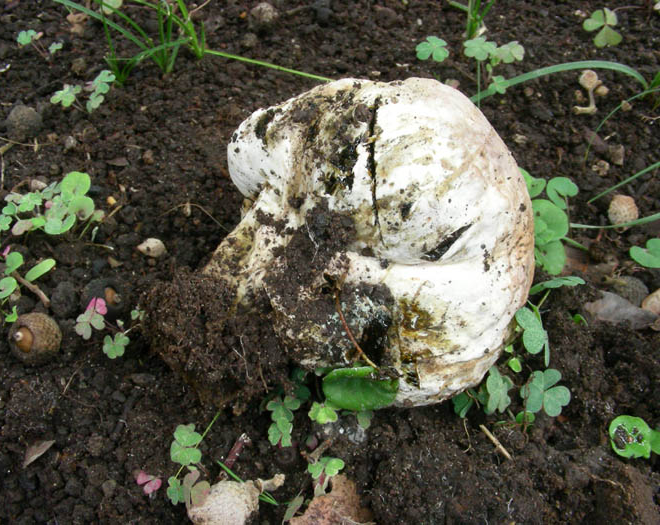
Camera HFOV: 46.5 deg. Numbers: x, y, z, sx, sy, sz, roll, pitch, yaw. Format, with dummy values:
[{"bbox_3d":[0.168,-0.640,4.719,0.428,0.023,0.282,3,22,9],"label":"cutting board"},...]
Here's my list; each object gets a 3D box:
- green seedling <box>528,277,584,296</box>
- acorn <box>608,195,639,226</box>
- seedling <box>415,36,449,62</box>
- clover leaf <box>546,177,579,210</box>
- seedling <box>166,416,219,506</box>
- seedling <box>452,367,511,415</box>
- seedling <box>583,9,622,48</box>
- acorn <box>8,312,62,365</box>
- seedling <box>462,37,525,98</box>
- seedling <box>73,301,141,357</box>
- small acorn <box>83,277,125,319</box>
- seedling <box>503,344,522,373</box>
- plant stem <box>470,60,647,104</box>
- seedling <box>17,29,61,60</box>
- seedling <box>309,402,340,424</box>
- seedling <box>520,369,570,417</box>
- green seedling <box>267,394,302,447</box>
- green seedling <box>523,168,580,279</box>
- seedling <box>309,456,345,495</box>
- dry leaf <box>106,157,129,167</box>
[{"bbox_3d":[0.108,0.011,0.368,0.027,0.010,0.014,0,48,0],"label":"green seedling"},{"bbox_3d":[0.158,-0.028,0.414,0.017,0.016,0.017,0,48,0],"label":"acorn"},{"bbox_3d":[0.057,-0.120,0.432,0.018,0.005,0.017,0,55,0],"label":"seedling"},{"bbox_3d":[0.109,-0.032,0.359,0.015,0.008,0.013,0,55,0],"label":"clover leaf"},{"bbox_3d":[-0.050,0.073,0.284,0.018,0.018,0.026,0,49,0],"label":"seedling"},{"bbox_3d":[0.066,0.056,0.335,0.025,0.016,0.016,0,48,0],"label":"seedling"},{"bbox_3d":[0.186,-0.159,0.523,0.028,0.018,0.022,0,48,0],"label":"seedling"},{"bbox_3d":[-0.127,0.033,0.332,0.022,0.022,0.022,-5,81,34],"label":"acorn"},{"bbox_3d":[0.089,-0.106,0.418,0.033,0.029,0.018,0,55,0],"label":"seedling"},{"bbox_3d":[-0.098,0.029,0.337,0.028,0.012,0.022,0,55,0],"label":"seedling"},{"bbox_3d":[-0.099,0.015,0.337,0.018,0.017,0.018,0,49,0],"label":"small acorn"},{"bbox_3d":[0.077,0.040,0.323,0.009,0.008,0.009,0,55,0],"label":"seedling"},{"bbox_3d":[0.121,-0.097,0.412,0.097,0.024,0.012,0,55,0],"label":"plant stem"},{"bbox_3d":[-0.198,-0.148,0.521,0.029,0.014,0.017,0,48,0],"label":"seedling"},{"bbox_3d":[-0.003,0.061,0.310,0.011,0.005,0.009,0,55,0],"label":"seedling"},{"bbox_3d":[0.089,0.054,0.317,0.020,0.013,0.015,0,55,0],"label":"seedling"},{"bbox_3d":[-0.020,0.067,0.326,0.015,0.014,0.017,0,48,0],"label":"green seedling"},{"bbox_3d":[0.100,-0.019,0.360,0.025,0.025,0.038,0,49,0],"label":"green seedling"},{"bbox_3d":[-0.001,0.085,0.307,0.015,0.012,0.013,0,48,0],"label":"seedling"},{"bbox_3d":[-0.125,-0.059,0.451,0.013,0.003,0.007,0,48,0],"label":"dry leaf"}]

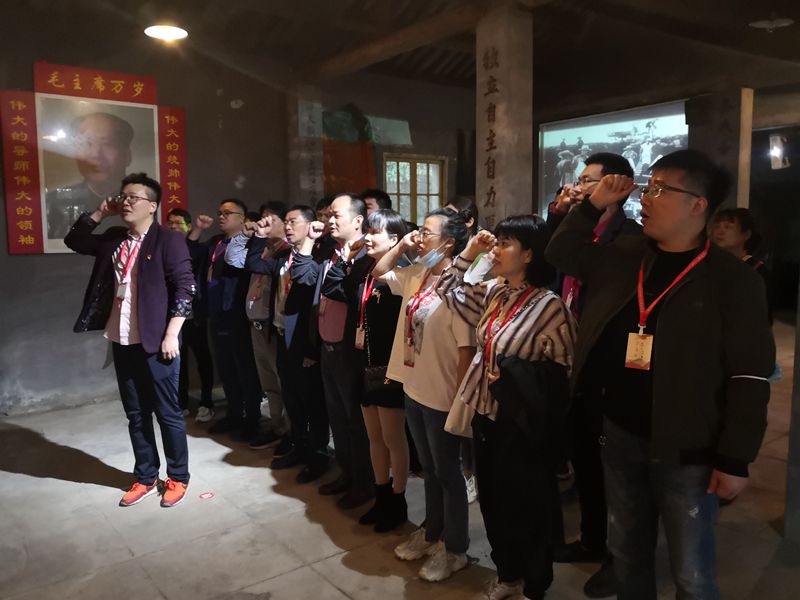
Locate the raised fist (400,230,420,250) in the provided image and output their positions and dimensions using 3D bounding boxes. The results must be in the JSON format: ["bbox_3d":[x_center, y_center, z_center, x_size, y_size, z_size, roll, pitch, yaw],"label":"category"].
[{"bbox_3d":[0.048,-0.264,2.720,0.090,0.085,0.082,-5,7,-39],"label":"raised fist"}]

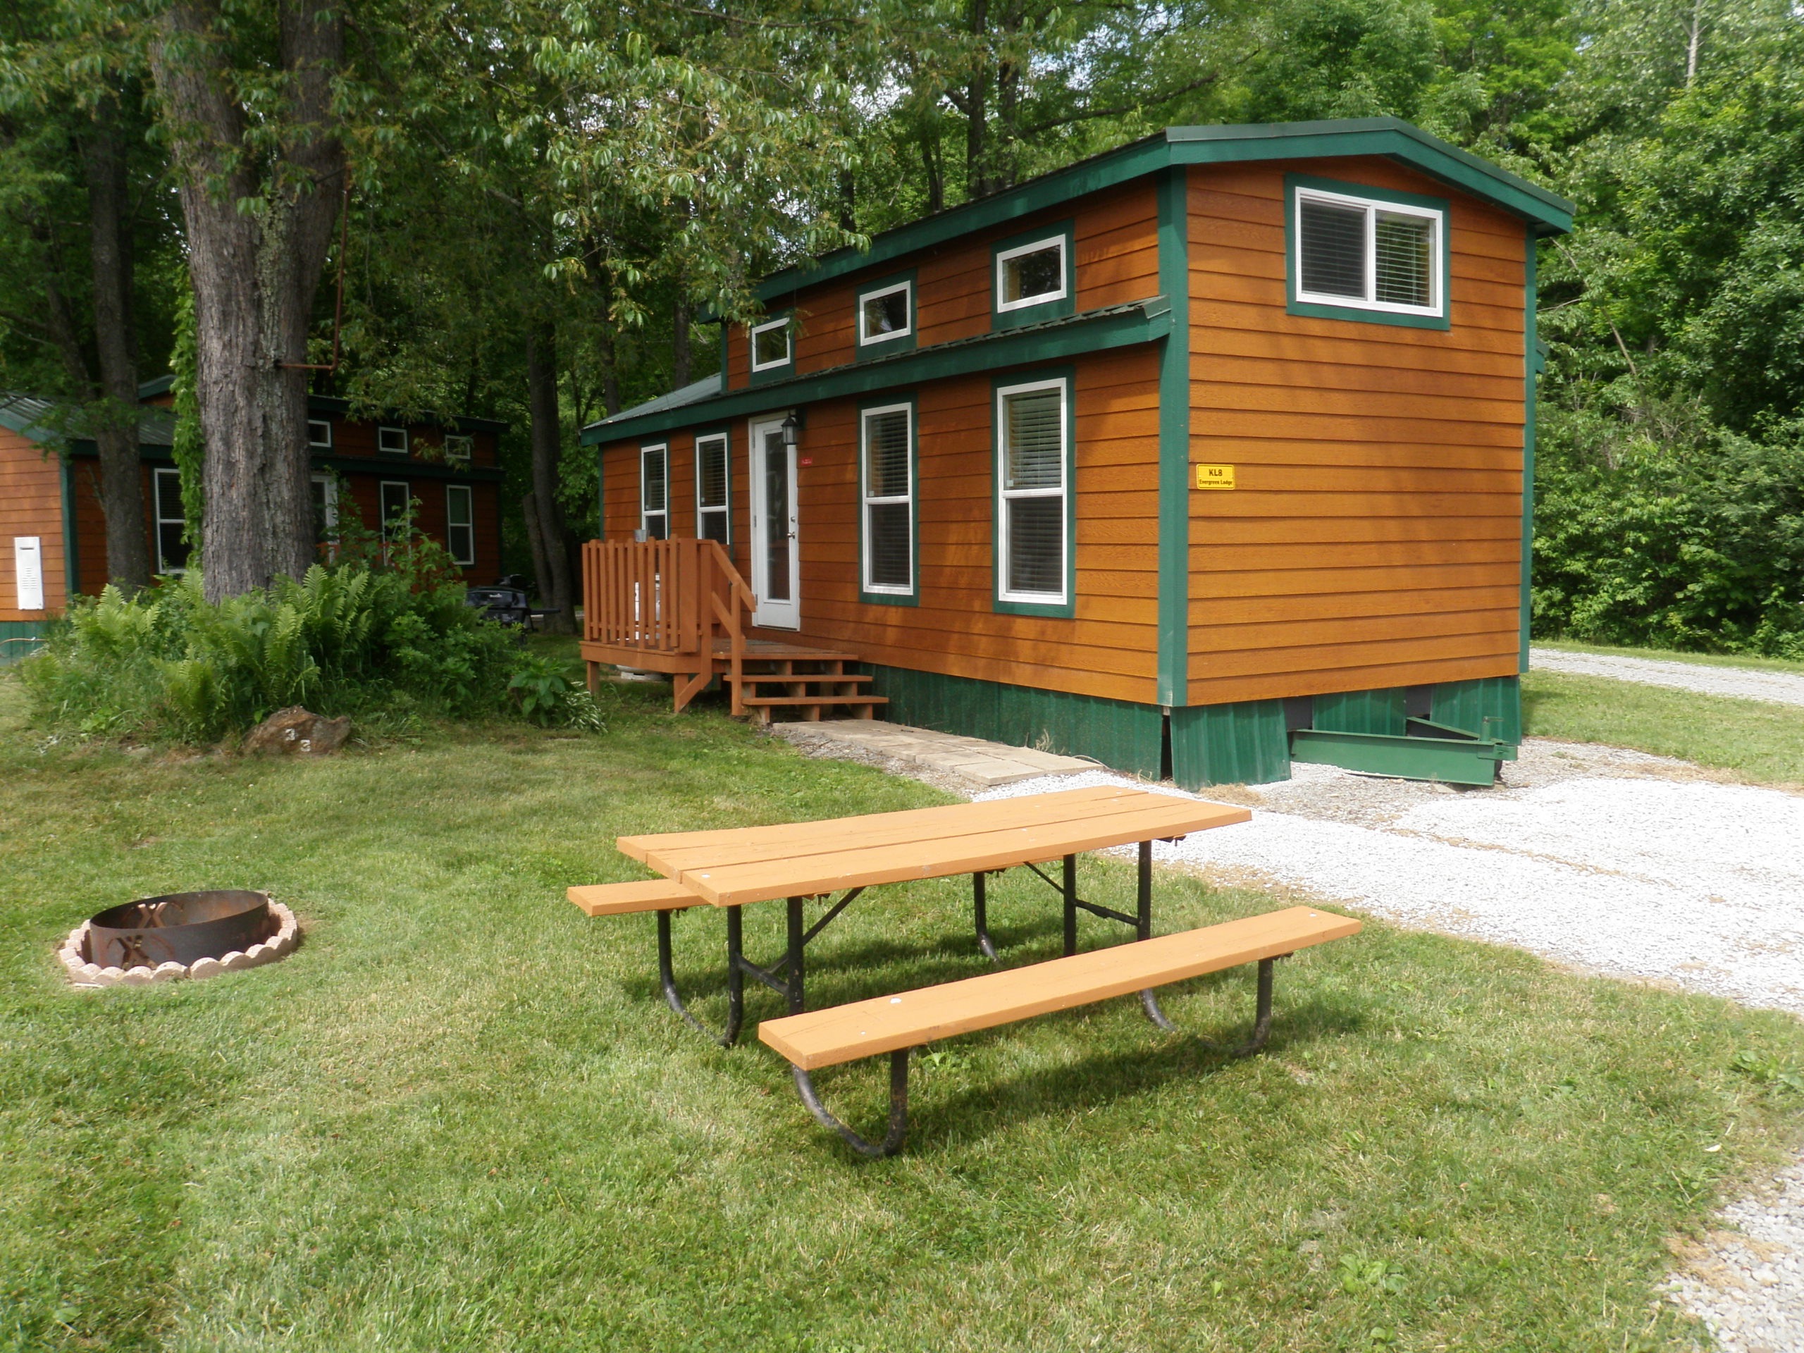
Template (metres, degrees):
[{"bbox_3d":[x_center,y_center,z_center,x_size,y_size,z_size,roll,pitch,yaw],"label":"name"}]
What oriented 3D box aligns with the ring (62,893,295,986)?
[{"bbox_3d":[-3.013,1.049,6.102,0.951,0.190,0.951,-1,5,0],"label":"ring"}]

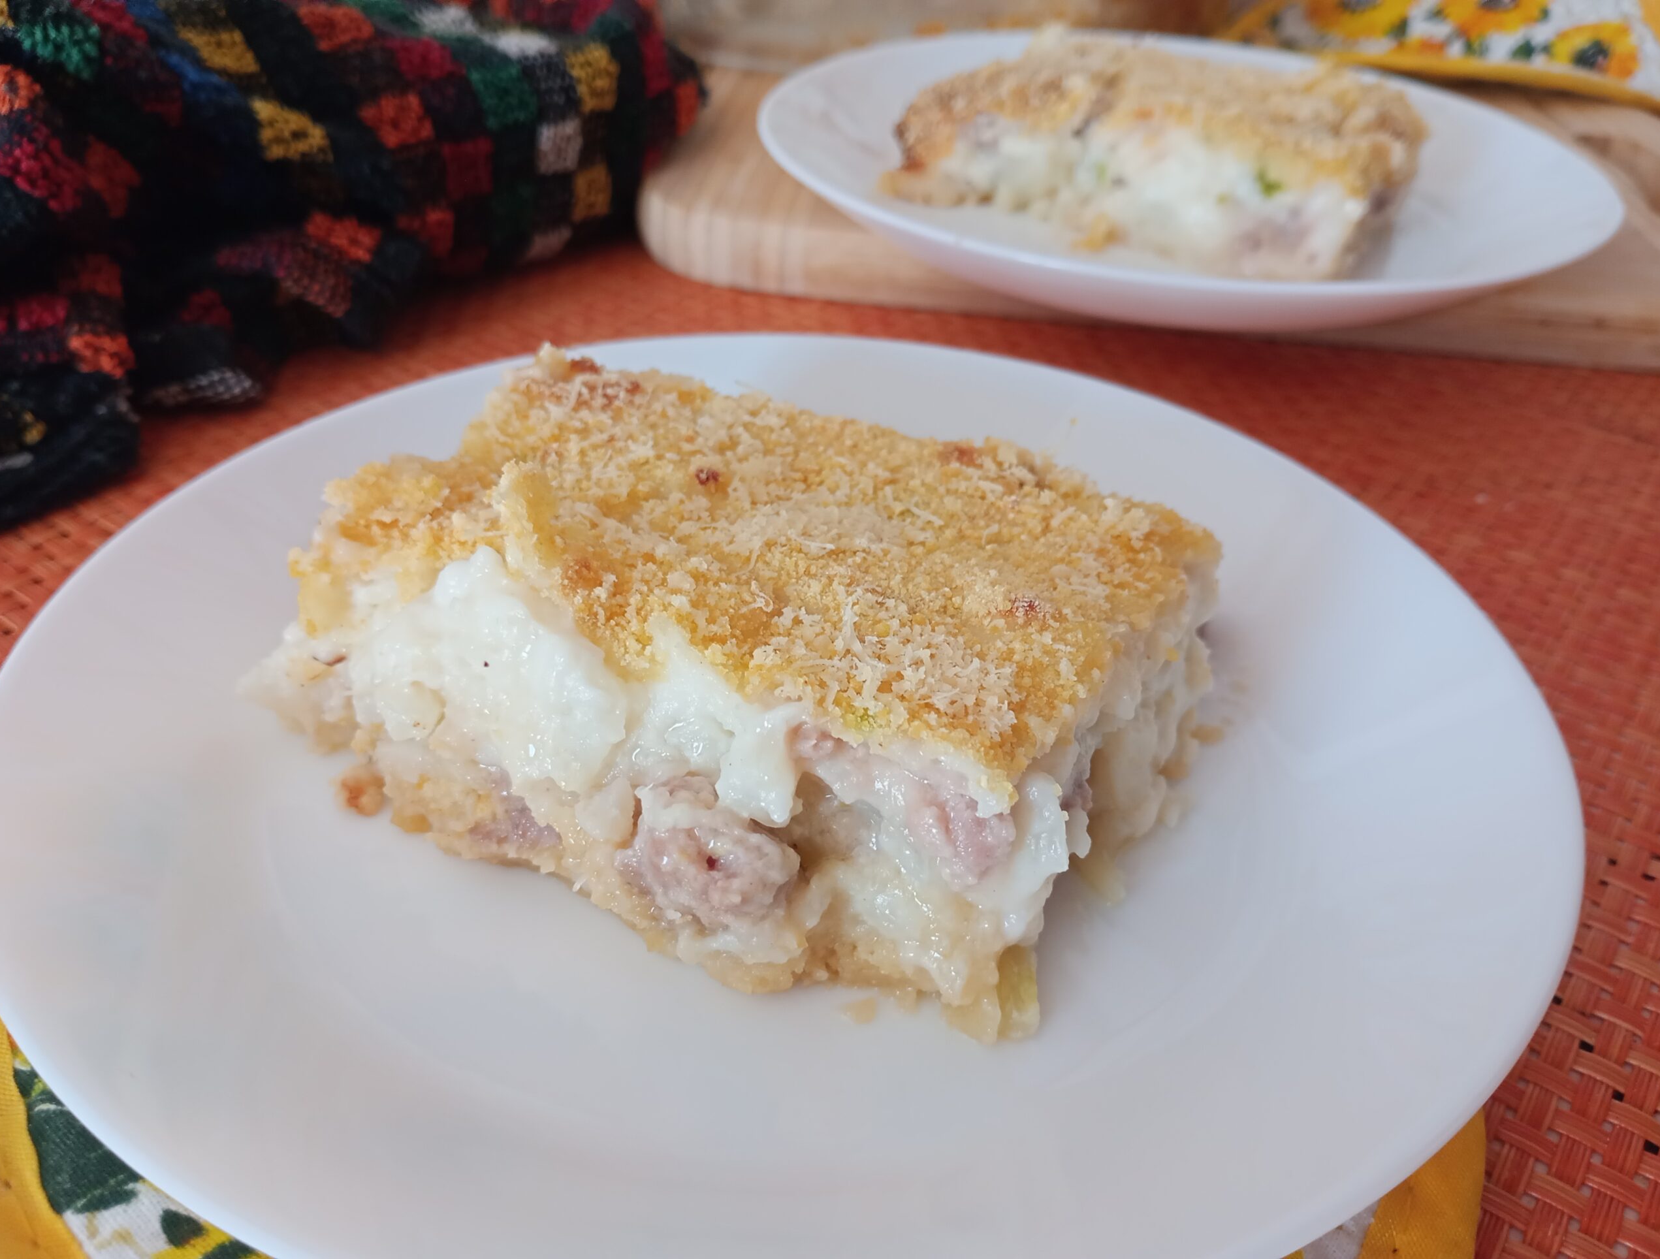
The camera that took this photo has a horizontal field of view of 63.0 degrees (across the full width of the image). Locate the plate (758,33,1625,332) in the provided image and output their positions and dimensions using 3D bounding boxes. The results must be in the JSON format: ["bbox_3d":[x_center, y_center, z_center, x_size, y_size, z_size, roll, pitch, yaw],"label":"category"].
[{"bbox_3d":[0.103,-0.141,0.419,0.251,0.026,0.251,2,36,-1],"label":"plate"}]

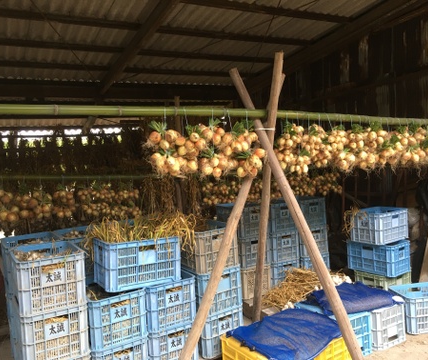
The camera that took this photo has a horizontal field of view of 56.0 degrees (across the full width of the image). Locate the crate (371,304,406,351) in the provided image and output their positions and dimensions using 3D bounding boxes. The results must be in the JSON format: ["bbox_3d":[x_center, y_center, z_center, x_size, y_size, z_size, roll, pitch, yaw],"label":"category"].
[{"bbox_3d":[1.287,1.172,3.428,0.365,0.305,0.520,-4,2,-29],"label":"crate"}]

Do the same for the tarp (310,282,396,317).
[{"bbox_3d":[1.147,0.985,3.380,0.620,0.110,0.530,-4,2,-29],"label":"tarp"}]

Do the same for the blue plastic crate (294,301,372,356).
[{"bbox_3d":[0.954,1.194,3.269,0.365,0.305,0.520,-4,2,-28],"label":"blue plastic crate"}]

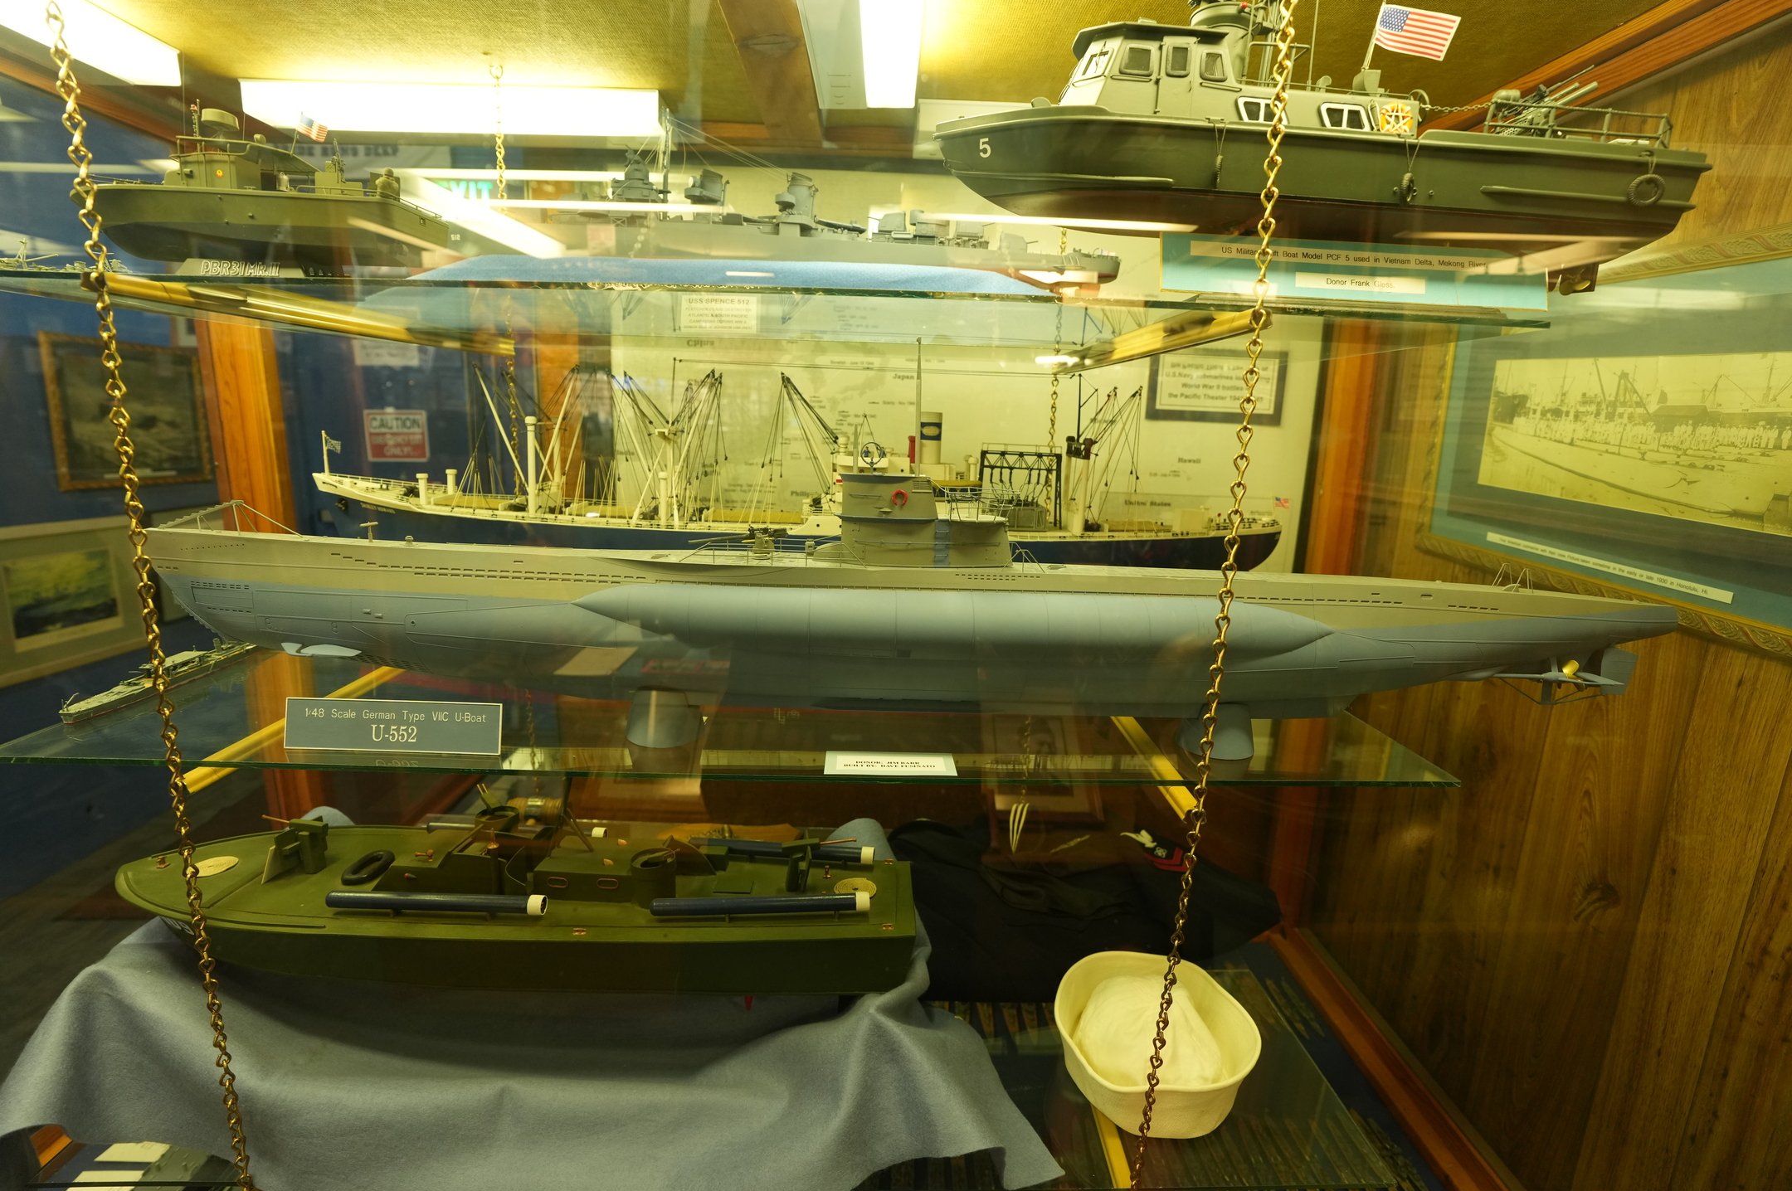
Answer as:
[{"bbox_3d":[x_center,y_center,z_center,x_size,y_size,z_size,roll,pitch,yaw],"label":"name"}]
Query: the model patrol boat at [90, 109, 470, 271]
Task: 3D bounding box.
[{"bbox_3d":[-0.457,-0.294,0.587,0.295,0.114,0.106,2,13,-2],"label":"model patrol boat"}]

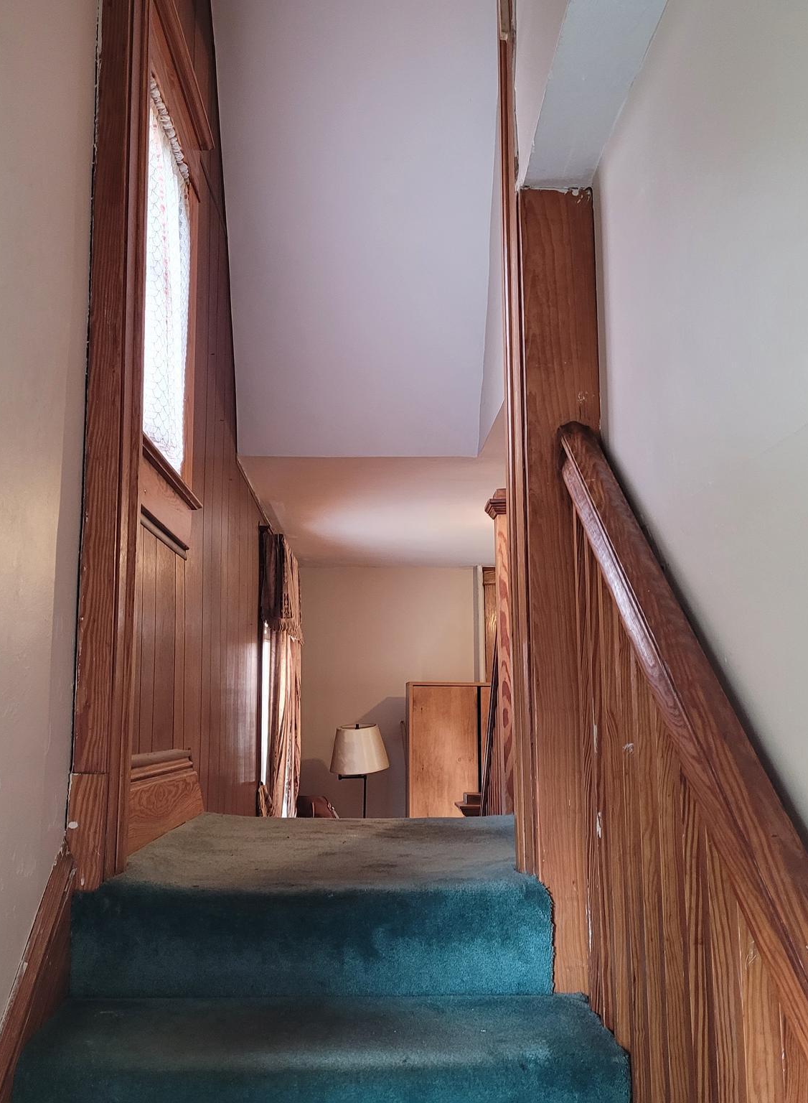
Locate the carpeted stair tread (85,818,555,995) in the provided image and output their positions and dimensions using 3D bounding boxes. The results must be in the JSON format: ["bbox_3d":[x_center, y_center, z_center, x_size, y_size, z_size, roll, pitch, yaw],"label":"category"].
[{"bbox_3d":[-0.149,0.714,2.367,0.830,0.205,1.030,0,-9,-2],"label":"carpeted stair tread"}]

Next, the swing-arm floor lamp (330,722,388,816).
[{"bbox_3d":[-0.231,1.653,5.713,0.320,1.500,0.320,0,-9,-2],"label":"swing-arm floor lamp"}]

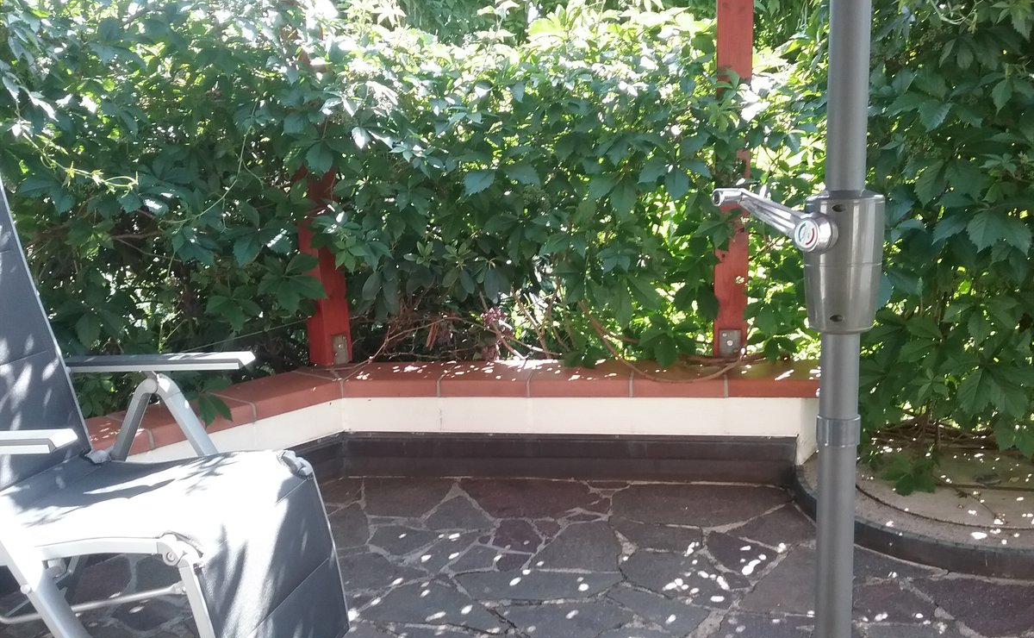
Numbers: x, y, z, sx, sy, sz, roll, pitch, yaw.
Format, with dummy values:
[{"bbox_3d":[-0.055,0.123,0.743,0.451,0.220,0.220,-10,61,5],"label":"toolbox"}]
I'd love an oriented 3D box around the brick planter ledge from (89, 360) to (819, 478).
[{"bbox_3d":[-0.143,0.380,2.783,2.255,0.324,0.825,-2,12,5],"label":"brick planter ledge"}]

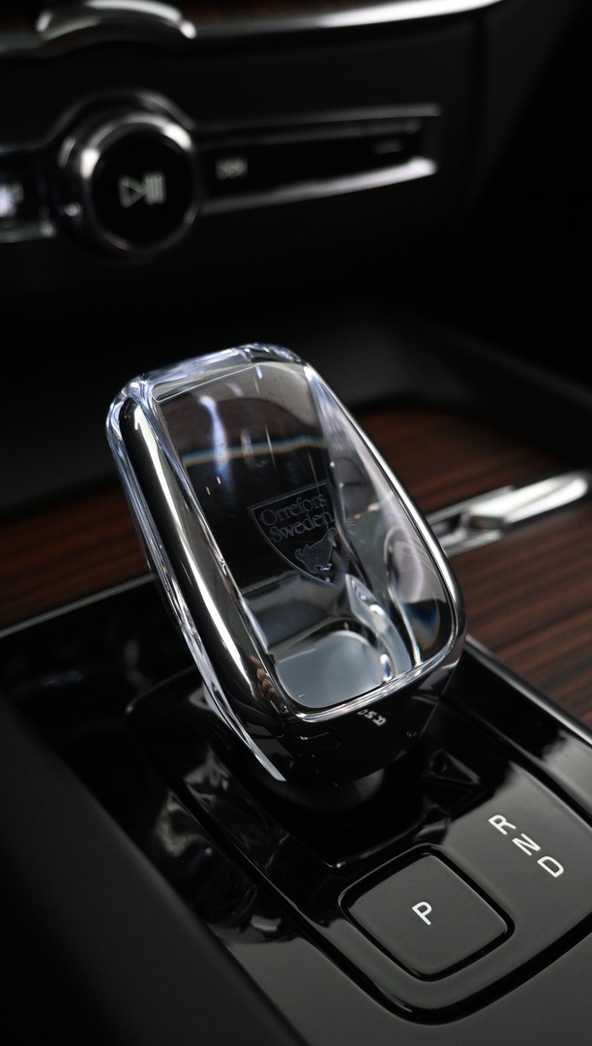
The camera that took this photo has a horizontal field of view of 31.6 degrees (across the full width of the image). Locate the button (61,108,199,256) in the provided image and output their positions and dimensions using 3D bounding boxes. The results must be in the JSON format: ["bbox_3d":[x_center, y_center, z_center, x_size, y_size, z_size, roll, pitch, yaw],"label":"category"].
[{"bbox_3d":[-0.045,-0.093,0.283,0.036,0.036,0.015,-18,31,-29],"label":"button"}]

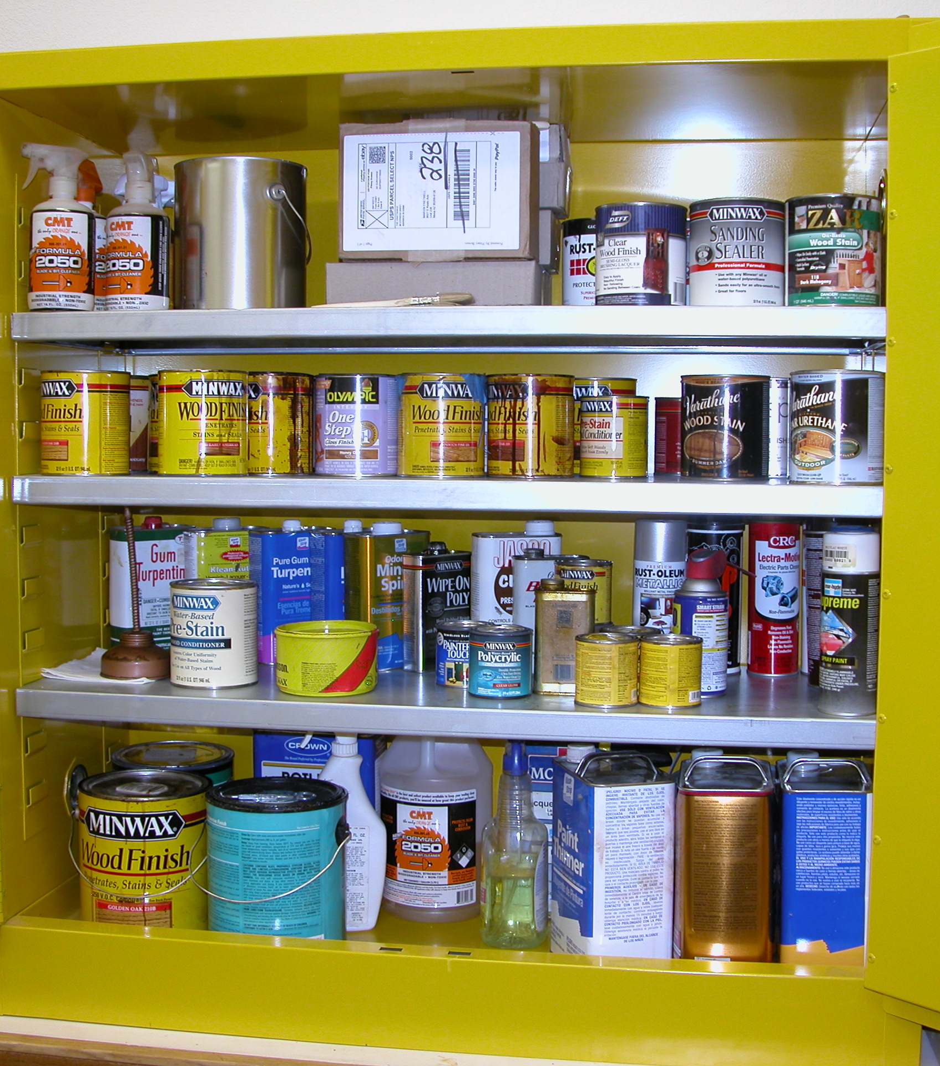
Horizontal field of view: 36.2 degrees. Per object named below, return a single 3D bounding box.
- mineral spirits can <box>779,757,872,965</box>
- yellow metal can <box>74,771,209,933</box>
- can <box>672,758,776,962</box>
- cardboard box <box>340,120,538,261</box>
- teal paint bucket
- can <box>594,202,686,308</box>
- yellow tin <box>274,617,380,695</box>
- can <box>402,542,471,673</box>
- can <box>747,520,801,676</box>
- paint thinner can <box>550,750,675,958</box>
[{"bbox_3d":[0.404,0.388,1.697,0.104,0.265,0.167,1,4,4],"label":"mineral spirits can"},{"bbox_3d":[-0.409,0.410,1.814,0.168,0.194,0.168,0,4,0],"label":"yellow metal can"},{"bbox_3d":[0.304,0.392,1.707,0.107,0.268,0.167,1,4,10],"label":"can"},{"bbox_3d":[-0.035,-0.415,1.778,0.234,0.163,0.100,1,4,9],"label":"cardboard box"},{"bbox_3d":[-0.231,0.413,1.730,0.170,0.196,0.170,0,4,-8],"label":"teal paint bucket"},{"bbox_3d":[0.201,-0.315,1.677,0.108,0.124,0.108,0,4,0],"label":"can"},{"bbox_3d":[-0.174,0.151,1.750,0.126,0.075,0.126,0,4,0],"label":"yellow tin"},{"bbox_3d":[-0.043,0.095,1.889,0.078,0.170,0.046,-2,5,-34],"label":"can"},{"bbox_3d":[0.401,0.076,1.899,0.066,0.220,0.066,1,4,9],"label":"can"},{"bbox_3d":[0.169,0.390,1.730,0.105,0.268,0.167,-1,4,-13],"label":"paint thinner can"}]

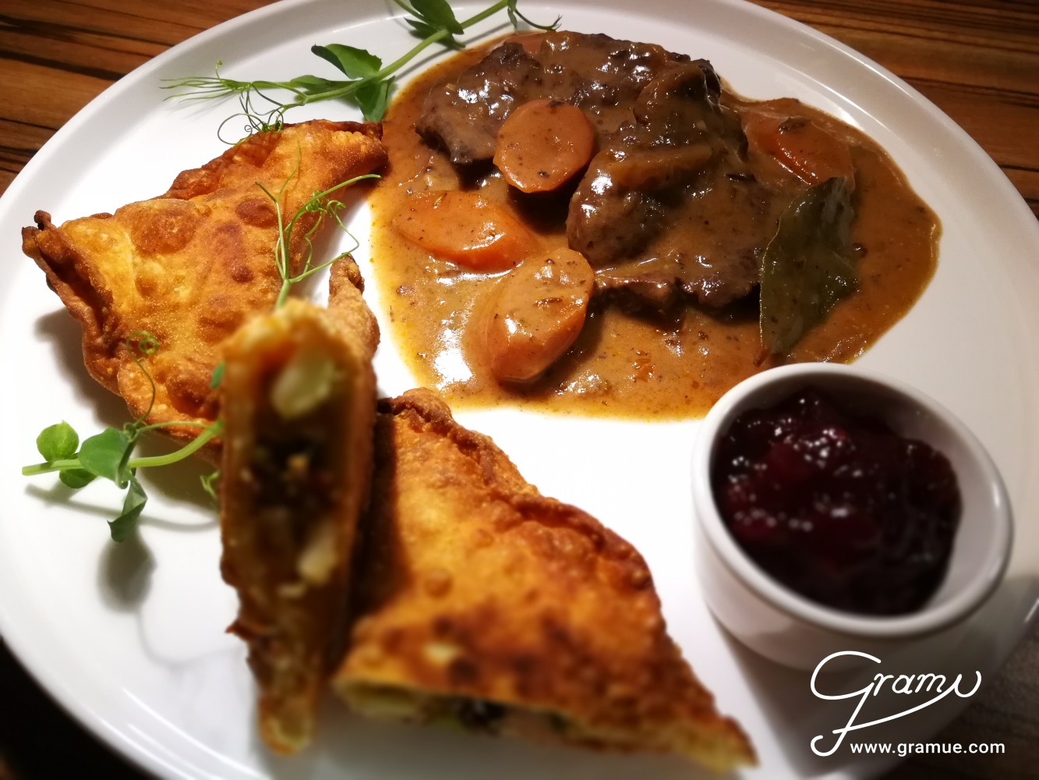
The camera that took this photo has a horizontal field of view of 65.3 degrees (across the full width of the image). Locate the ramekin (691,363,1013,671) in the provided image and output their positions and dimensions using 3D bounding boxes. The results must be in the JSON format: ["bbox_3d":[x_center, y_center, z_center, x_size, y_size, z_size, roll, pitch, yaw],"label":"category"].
[{"bbox_3d":[0.070,0.030,0.186,0.065,0.036,0.065,-3,54,0],"label":"ramekin"}]

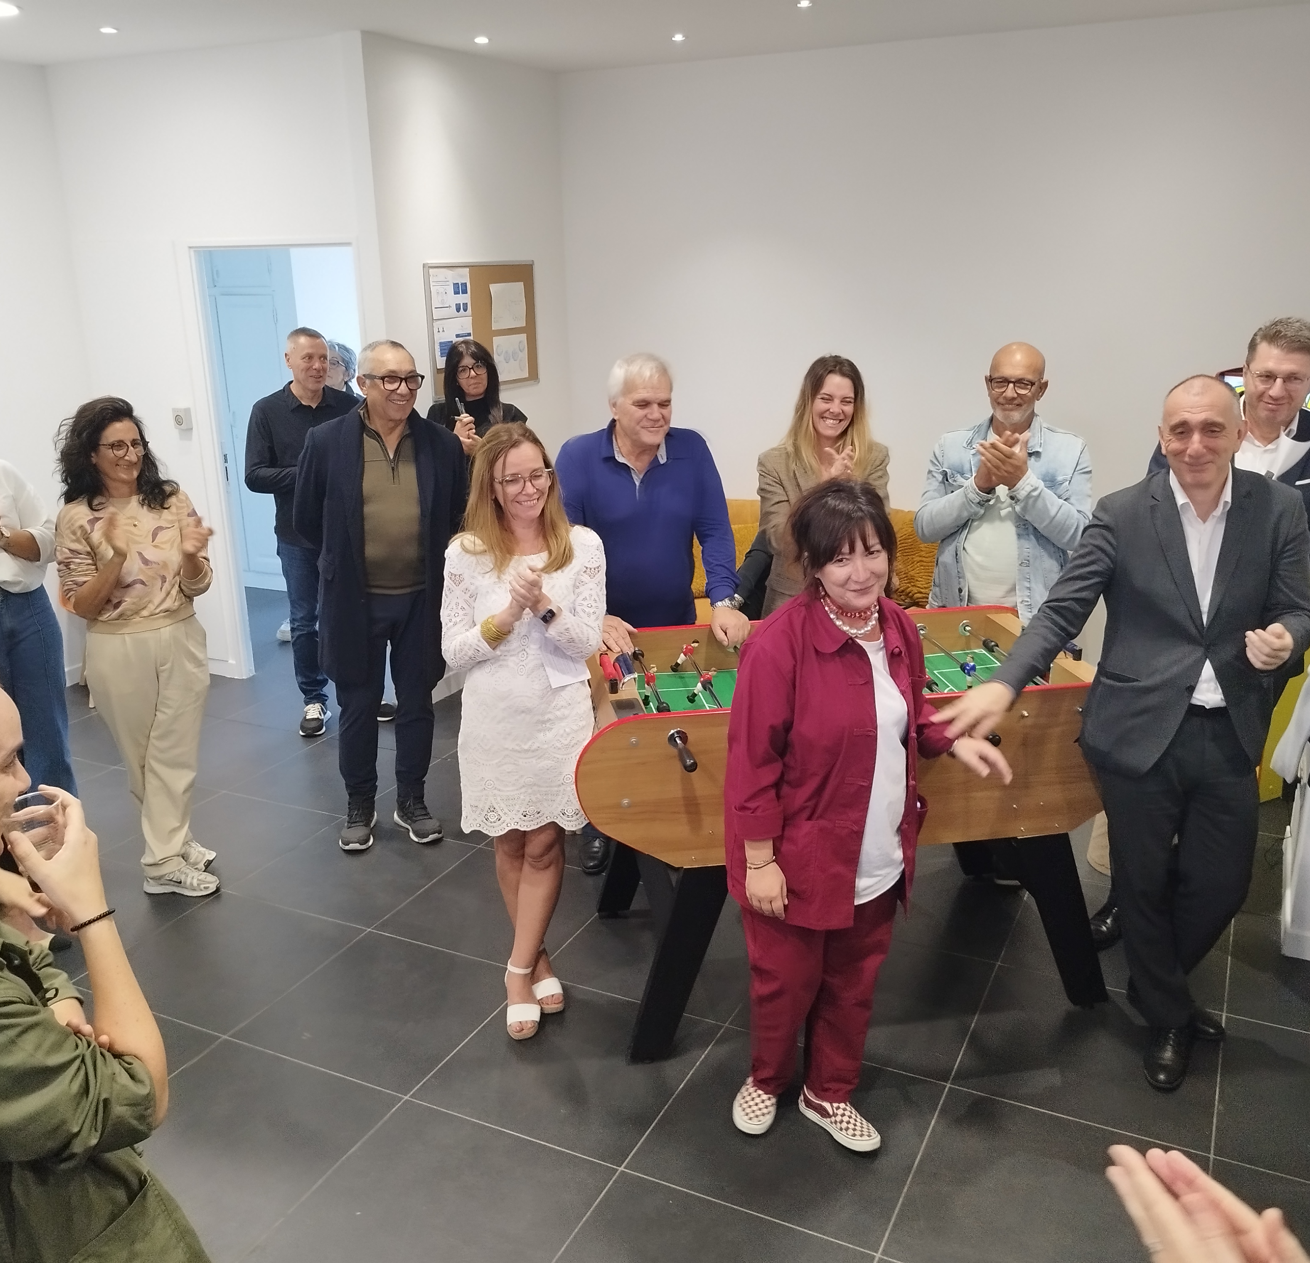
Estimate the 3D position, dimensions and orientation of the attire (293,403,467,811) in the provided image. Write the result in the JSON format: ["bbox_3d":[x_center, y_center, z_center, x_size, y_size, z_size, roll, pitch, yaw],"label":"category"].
[{"bbox_3d":[-0.921,-0.054,4.221,0.570,1.465,0.360,-10,19,-26],"label":"attire"}]

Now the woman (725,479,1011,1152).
[{"bbox_3d":[0.446,0.404,2.795,0.640,1.520,0.430,-10,19,-27],"label":"woman"}]

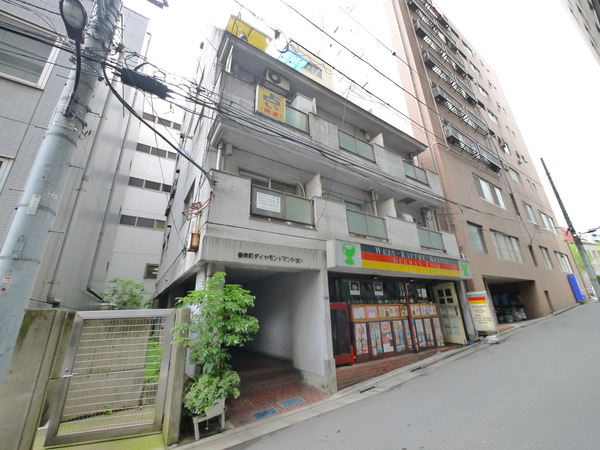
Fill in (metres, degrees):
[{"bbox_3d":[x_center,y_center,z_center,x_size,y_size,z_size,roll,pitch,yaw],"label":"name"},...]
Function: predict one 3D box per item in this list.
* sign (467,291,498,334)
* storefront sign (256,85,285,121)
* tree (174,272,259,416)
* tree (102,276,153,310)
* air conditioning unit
[{"bbox_3d":[6.566,3.181,8.721,0.600,1.470,0.200,-17,-24,37],"label":"sign"},{"bbox_3d":[-0.738,-3.133,6.403,0.820,0.820,0.110,10,-23,-32],"label":"storefront sign"},{"bbox_3d":[-1.359,1.911,4.072,1.250,2.150,1.100,10,-23,-32],"label":"tree"},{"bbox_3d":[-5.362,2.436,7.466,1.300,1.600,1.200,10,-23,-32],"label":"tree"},{"bbox_3d":[-0.722,-4.291,7.322,0.780,0.540,0.290,10,-23,-32],"label":"air conditioning unit"}]

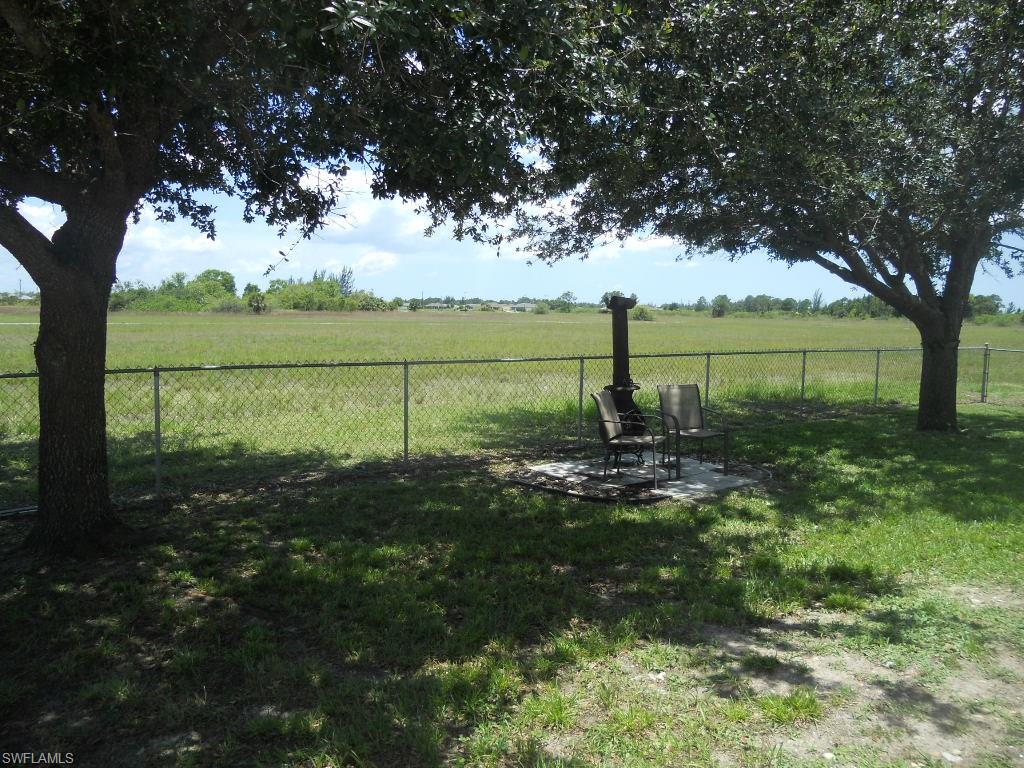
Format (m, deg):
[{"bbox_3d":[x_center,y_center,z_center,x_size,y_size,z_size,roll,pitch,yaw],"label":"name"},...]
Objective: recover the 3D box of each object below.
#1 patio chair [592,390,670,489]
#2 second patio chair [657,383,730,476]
[{"bbox_3d":[1.298,0.571,8.557,0.732,0.942,0.605,3,6,25],"label":"patio chair"},{"bbox_3d":[2.062,0.519,9.205,0.605,0.942,0.732,0,6,-12],"label":"second patio chair"}]

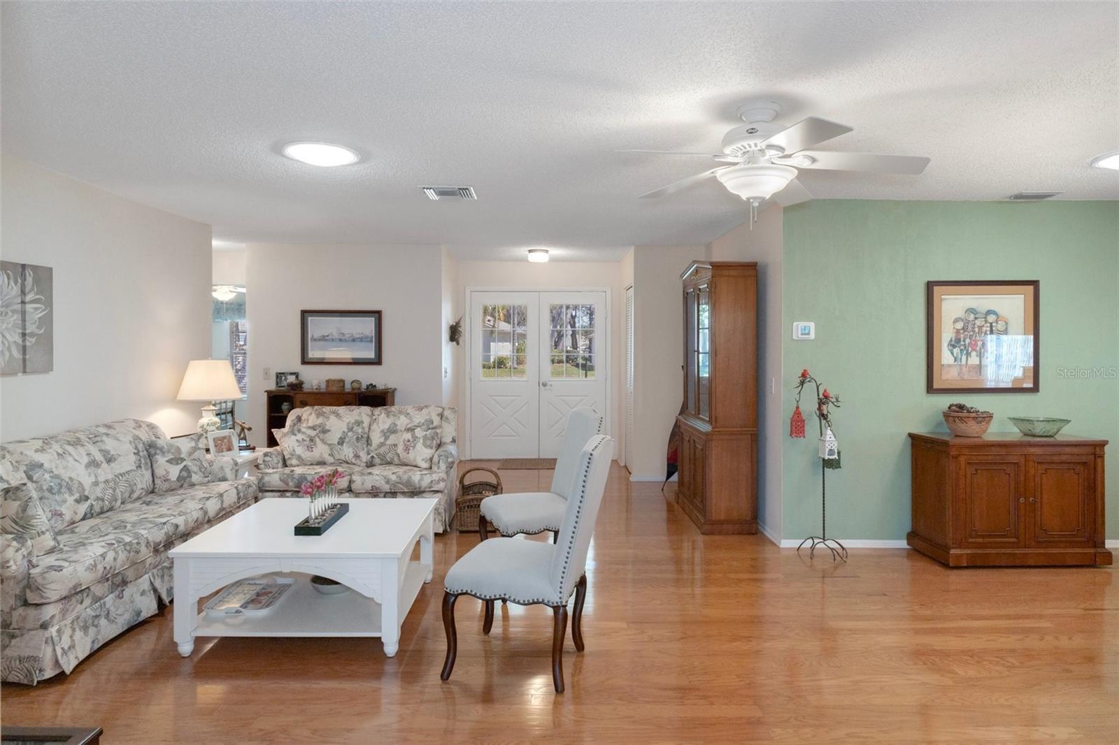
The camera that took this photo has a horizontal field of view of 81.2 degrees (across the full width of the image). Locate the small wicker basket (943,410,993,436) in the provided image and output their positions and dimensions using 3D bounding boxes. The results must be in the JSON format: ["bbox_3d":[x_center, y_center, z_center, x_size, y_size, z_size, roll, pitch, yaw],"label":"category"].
[{"bbox_3d":[2.700,0.346,4.310,0.335,0.160,0.335,0,2,0],"label":"small wicker basket"}]

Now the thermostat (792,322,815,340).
[{"bbox_3d":[1.674,-0.284,4.460,0.148,0.120,0.030,0,2,-1],"label":"thermostat"}]

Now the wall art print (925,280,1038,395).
[{"bbox_3d":[2.963,-0.248,4.575,0.790,0.790,0.035,0,2,0],"label":"wall art print"}]

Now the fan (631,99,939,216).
[{"bbox_3d":[0.845,-0.878,2.740,1.310,0.460,1.290,0,2,0],"label":"fan"}]

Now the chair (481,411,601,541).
[{"bbox_3d":[-0.110,0.743,3.930,0.650,1.050,0.510,-1,2,-22],"label":"chair"}]

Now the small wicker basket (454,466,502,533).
[{"bbox_3d":[-0.613,0.959,5.000,0.360,0.450,0.340,0,2,-1],"label":"small wicker basket"}]

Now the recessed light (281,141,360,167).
[{"bbox_3d":[-1.257,-1.128,3.440,0.420,0.045,0.420,0,2,0],"label":"recessed light"}]

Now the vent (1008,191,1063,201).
[{"bbox_3d":[3.140,-1.166,4.310,0.290,0.030,0.210,0,2,-1],"label":"vent"}]

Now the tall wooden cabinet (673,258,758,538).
[{"bbox_3d":[1.280,0.139,5.390,0.430,2.110,1.000,0,2,0],"label":"tall wooden cabinet"}]

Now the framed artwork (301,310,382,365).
[{"bbox_3d":[-2.158,-0.347,6.460,0.805,0.550,0.030,0,2,-1],"label":"framed artwork"}]

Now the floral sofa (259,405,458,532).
[{"bbox_3d":[-1.595,0.745,5.380,1.480,0.900,0.880,0,2,0],"label":"floral sofa"}]

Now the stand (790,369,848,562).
[{"bbox_3d":[1.763,0.613,4.430,0.390,1.260,0.300,0,2,0],"label":"stand"}]

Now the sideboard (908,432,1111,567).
[{"bbox_3d":[2.943,0.815,4.290,1.010,0.775,0.440,0,2,-1],"label":"sideboard"}]

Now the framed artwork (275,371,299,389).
[{"bbox_3d":[-2.658,0.073,6.380,0.230,0.165,0.050,0,2,-1],"label":"framed artwork"}]

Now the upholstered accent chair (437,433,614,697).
[{"bbox_3d":[-0.126,0.792,2.943,0.650,1.050,0.510,1,2,16],"label":"upholstered accent chair"}]

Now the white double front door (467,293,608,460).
[{"bbox_3d":[-0.260,0.027,7.930,1.660,2.040,0.050,0,2,-1],"label":"white double front door"}]

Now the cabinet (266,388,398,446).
[{"bbox_3d":[-2.190,0.646,6.300,1.160,0.950,0.340,0,2,-1],"label":"cabinet"}]

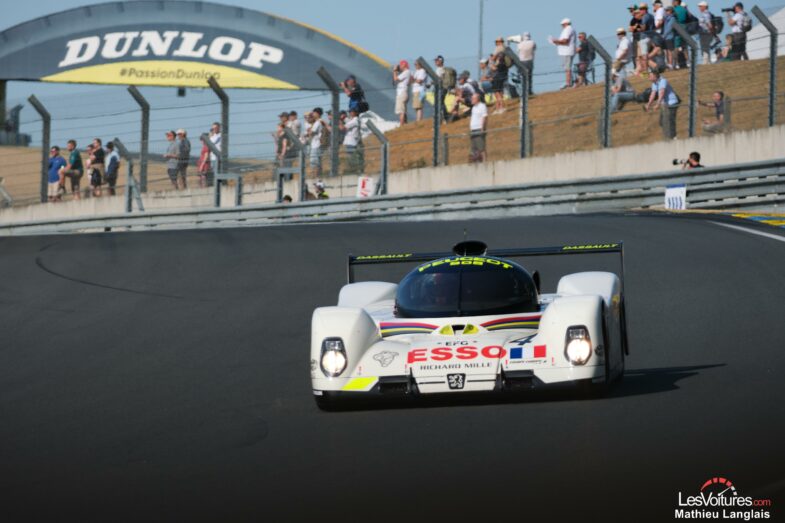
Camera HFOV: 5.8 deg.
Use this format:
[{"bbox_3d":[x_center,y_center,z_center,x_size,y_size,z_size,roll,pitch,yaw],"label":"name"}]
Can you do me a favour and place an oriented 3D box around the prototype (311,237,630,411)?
[{"bbox_3d":[0.555,0.410,53.500,1.970,1.090,4.800,-3,1,4],"label":"prototype"}]

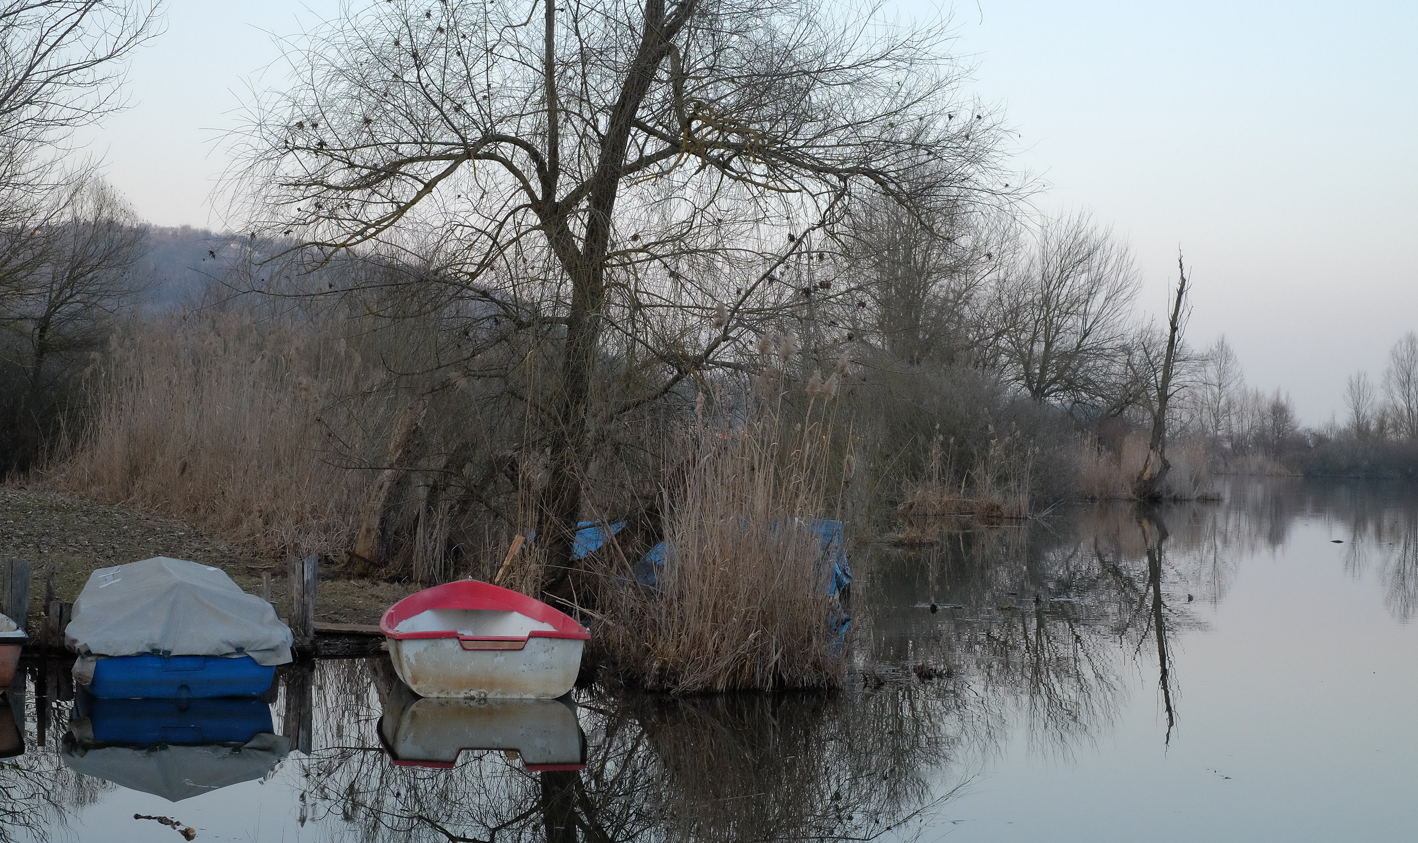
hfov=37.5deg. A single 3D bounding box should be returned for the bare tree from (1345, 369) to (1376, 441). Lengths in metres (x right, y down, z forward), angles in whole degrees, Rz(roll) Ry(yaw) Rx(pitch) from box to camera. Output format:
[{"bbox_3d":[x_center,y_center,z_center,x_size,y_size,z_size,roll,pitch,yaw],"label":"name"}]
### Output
[{"bbox_3d":[57.731,-0.015,185.020,3.000,8.903,3.000,2,0,0],"label":"bare tree"}]

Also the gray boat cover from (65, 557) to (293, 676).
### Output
[{"bbox_3d":[-3.825,1.347,15.188,1.500,0.630,3.200,2,-1,-15],"label":"gray boat cover"}]

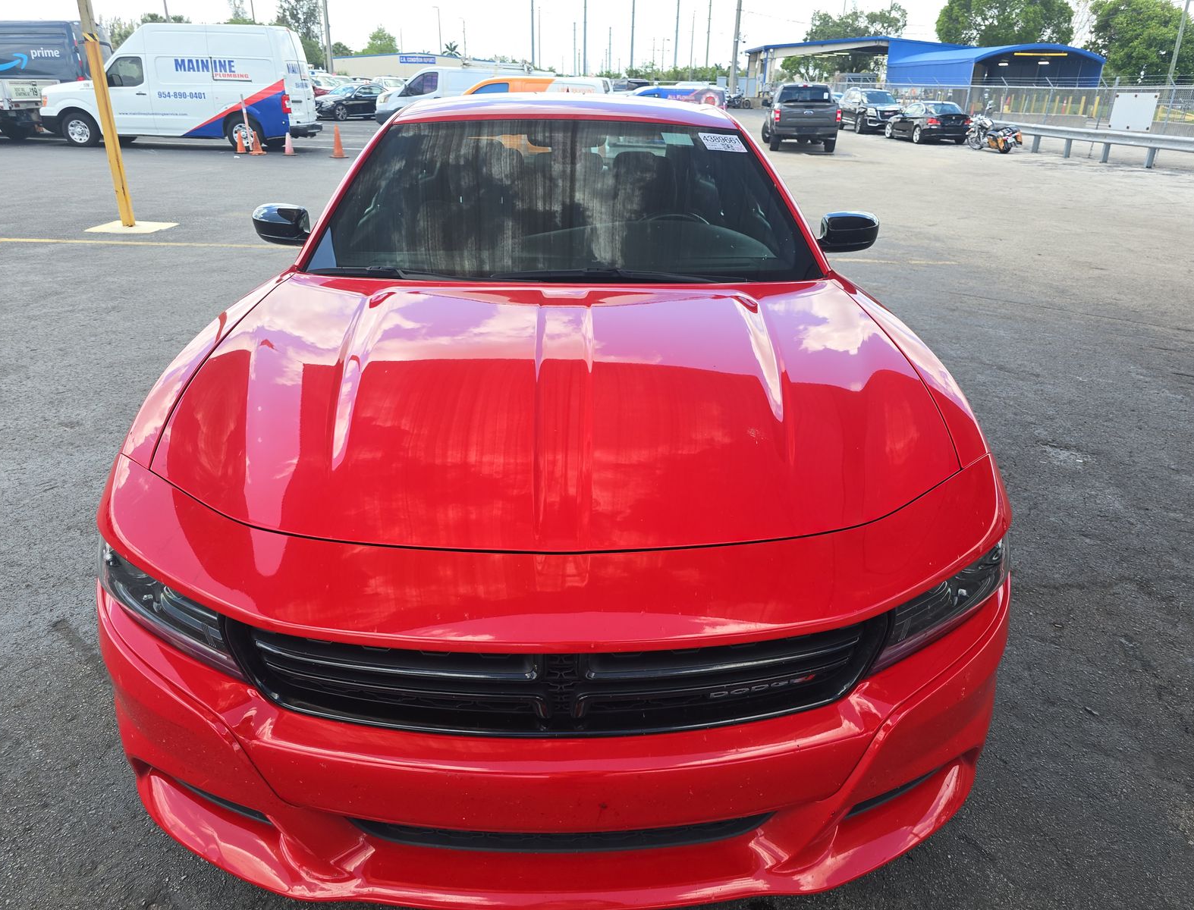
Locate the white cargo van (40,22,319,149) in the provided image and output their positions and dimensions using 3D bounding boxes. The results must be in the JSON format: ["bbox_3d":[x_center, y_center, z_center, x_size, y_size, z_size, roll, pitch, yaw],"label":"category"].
[{"bbox_3d":[-9.920,-8.730,19.200,6.100,2.660,2.050,0,24,-2],"label":"white cargo van"}]

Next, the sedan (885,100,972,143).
[{"bbox_3d":[12.550,-12.740,30.800,1.770,1.420,4.370,-1,24,-5],"label":"sedan"}]

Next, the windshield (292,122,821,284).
[{"bbox_3d":[-0.096,-0.818,2.553,1.540,0.150,0.800,0,57,-2],"label":"windshield"}]

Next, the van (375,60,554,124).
[{"bbox_3d":[-4.360,-11.730,26.600,5.900,2.280,2.080,-1,24,-5],"label":"van"}]

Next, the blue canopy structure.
[{"bbox_3d":[24.373,-31.162,65.796,21.000,5.400,21.000,0,24,-4],"label":"blue canopy structure"}]

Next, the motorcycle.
[{"bbox_3d":[12.975,-10.611,26.422,0.920,1.260,2.350,-3,25,-10],"label":"motorcycle"}]

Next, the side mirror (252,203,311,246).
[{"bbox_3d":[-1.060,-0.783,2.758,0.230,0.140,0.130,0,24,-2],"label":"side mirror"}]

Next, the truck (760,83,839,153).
[{"bbox_3d":[6.760,-11.270,26.900,2.080,1.950,5.850,4,24,6],"label":"truck"}]

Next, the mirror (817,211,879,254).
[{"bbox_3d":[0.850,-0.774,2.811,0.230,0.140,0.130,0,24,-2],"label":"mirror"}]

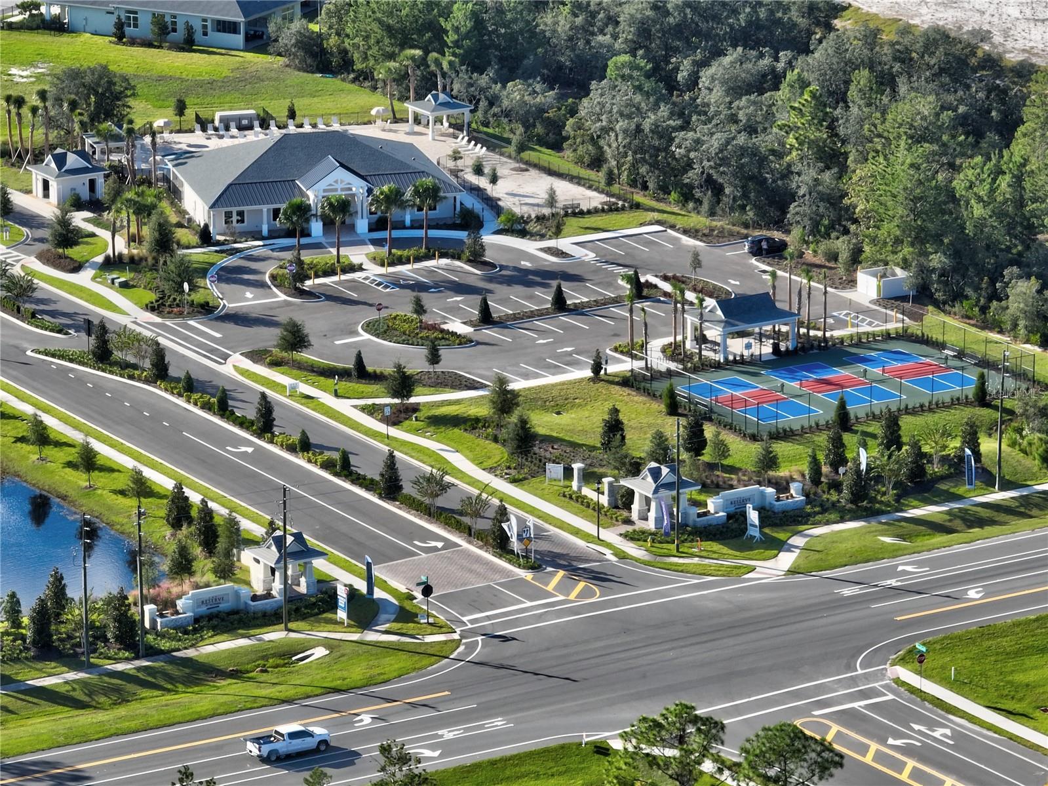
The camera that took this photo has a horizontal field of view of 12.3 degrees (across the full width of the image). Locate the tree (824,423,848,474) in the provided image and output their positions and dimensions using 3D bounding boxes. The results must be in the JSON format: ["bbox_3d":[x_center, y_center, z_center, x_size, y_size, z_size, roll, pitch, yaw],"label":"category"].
[{"bbox_3d":[25.705,4.562,400.642,1.954,4.037,1.954,0,16,0],"label":"tree"}]

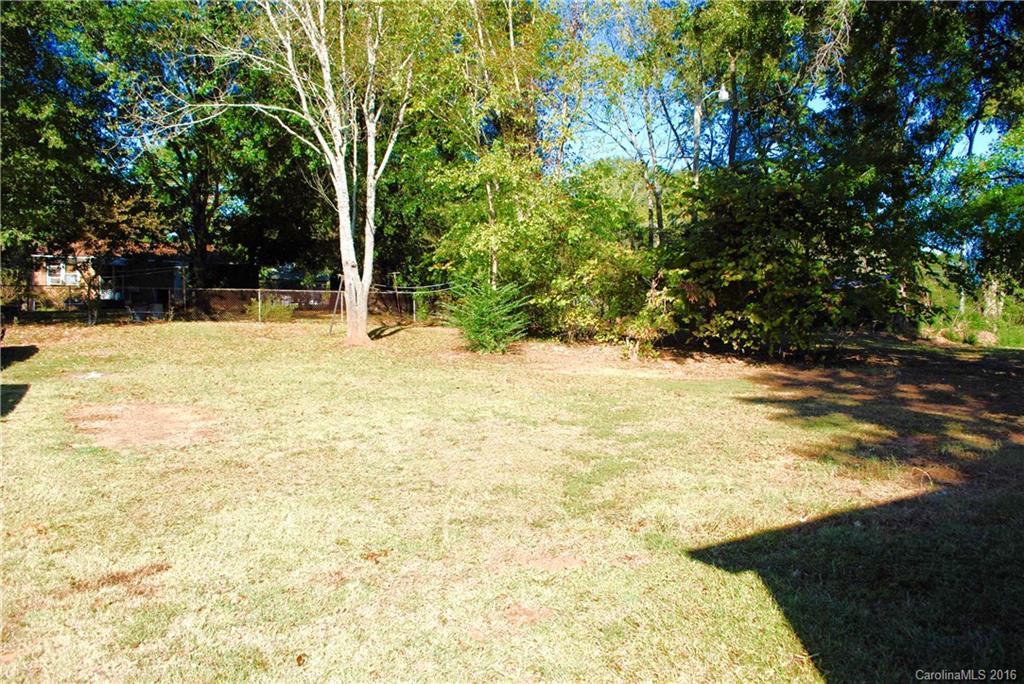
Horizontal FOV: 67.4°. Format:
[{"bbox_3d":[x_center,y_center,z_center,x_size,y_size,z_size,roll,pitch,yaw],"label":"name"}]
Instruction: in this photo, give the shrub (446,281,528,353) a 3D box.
[{"bbox_3d":[-0.590,-0.638,18.500,1.930,1.700,1.850,0,5,0],"label":"shrub"}]

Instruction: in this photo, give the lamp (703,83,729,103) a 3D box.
[{"bbox_3d":[6.356,-7.793,24.000,0.780,0.620,0.360,1,5,12],"label":"lamp"}]

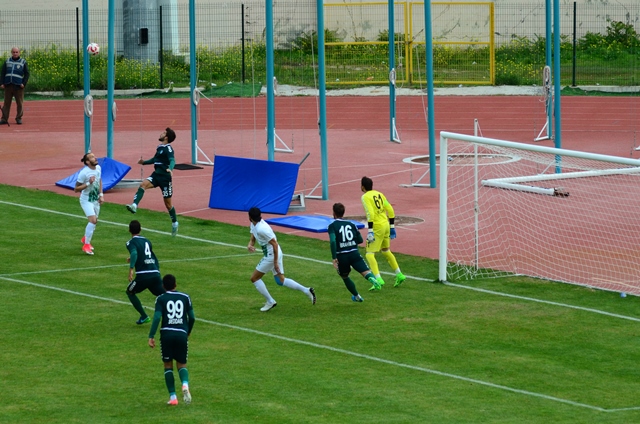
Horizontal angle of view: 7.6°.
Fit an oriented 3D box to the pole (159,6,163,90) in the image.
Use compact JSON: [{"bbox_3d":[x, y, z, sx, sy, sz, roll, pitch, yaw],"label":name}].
[{"bbox_3d":[-3.867,-4.007,116.800,0.055,2.010,0.055,-1,7,0],"label":"pole"}]

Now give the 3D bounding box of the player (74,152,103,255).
[{"bbox_3d":[-4.094,-0.144,84.502,0.470,1.800,0.420,-7,9,-40],"label":"player"}]

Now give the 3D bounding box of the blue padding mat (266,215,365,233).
[{"bbox_3d":[-0.110,0.190,88.297,1.000,0.070,1.930,-5,8,-31],"label":"blue padding mat"}]

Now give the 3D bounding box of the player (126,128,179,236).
[{"bbox_3d":[-2.958,-0.521,84.600,0.750,1.920,0.600,-7,9,-43],"label":"player"}]

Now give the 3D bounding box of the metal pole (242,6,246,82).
[{"bbox_3d":[-1.862,-4.047,116.800,0.055,2.020,0.055,-1,7,0],"label":"metal pole"}]

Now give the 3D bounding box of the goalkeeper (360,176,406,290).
[{"bbox_3d":[1.061,0.320,79.765,0.720,1.820,0.550,-3,7,-14],"label":"goalkeeper"}]

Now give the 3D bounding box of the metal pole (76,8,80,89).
[{"bbox_3d":[-5.889,-3.993,116.800,0.055,1.960,0.055,-1,7,0],"label":"metal pole"}]

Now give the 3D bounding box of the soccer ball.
[{"bbox_3d":[-4.046,-2.906,85.500,0.220,0.220,0.220,-1,7,0],"label":"soccer ball"}]

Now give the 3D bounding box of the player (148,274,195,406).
[{"bbox_3d":[-2.090,1.796,67.557,0.660,1.830,0.500,-1,7,-3],"label":"player"}]

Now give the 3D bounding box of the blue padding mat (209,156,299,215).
[{"bbox_3d":[-1.262,-0.494,90.803,1.970,1.000,0.070,6,-8,39],"label":"blue padding mat"}]

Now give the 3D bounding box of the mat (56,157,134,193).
[{"bbox_3d":[-4.480,-0.730,95.200,1.000,0.500,1.900,-5,8,-30],"label":"mat"}]

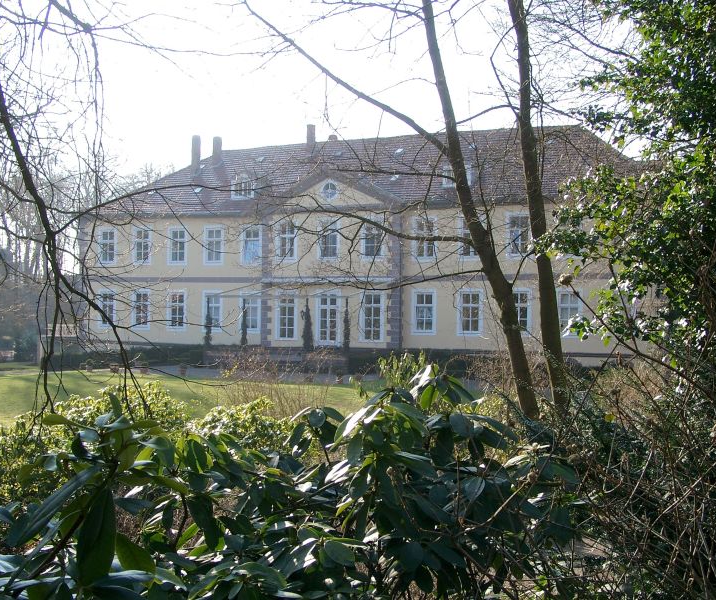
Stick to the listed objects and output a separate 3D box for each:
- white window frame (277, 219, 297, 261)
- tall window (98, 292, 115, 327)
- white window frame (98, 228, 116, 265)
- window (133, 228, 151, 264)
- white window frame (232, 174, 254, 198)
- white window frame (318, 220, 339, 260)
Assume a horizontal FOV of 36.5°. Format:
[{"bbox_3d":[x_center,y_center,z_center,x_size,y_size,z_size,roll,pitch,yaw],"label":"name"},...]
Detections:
[{"bbox_3d":[-4.299,-3.571,65.555,1.492,2.506,0.250,0,-1,27],"label":"white window frame"},{"bbox_3d":[-16.705,0.627,72.449,1.407,2.519,0.250,0,-1,27],"label":"tall window"},{"bbox_3d":[-16.715,-3.592,72.552,1.443,2.493,0.250,0,-1,27],"label":"white window frame"},{"bbox_3d":[-14.175,-3.594,71.259,1.507,2.579,0.250,0,-1,27],"label":"window"},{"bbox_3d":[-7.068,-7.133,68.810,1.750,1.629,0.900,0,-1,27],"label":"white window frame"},{"bbox_3d":[-1.695,-3.578,64.229,1.513,2.532,0.250,0,-1,27],"label":"white window frame"}]

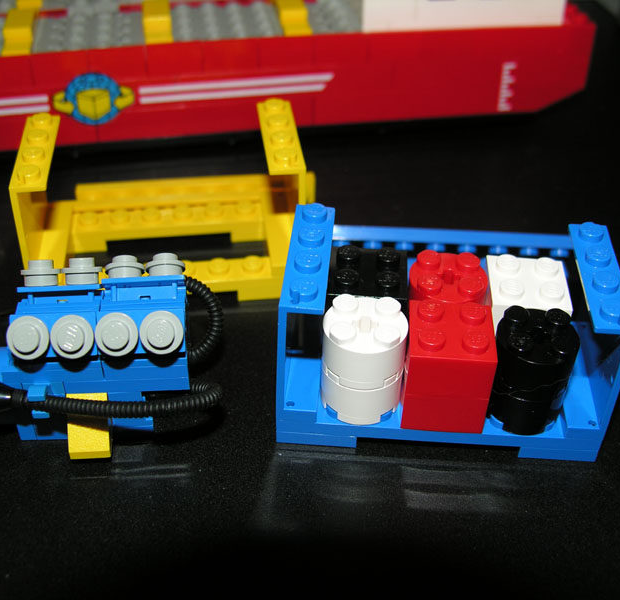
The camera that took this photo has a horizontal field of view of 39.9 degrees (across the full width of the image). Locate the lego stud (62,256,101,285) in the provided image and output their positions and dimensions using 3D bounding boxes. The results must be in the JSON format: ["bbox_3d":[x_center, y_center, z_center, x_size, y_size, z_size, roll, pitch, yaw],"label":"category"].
[{"bbox_3d":[-0.045,-0.006,0.168,0.008,0.005,0.008,1,2,0],"label":"lego stud"}]

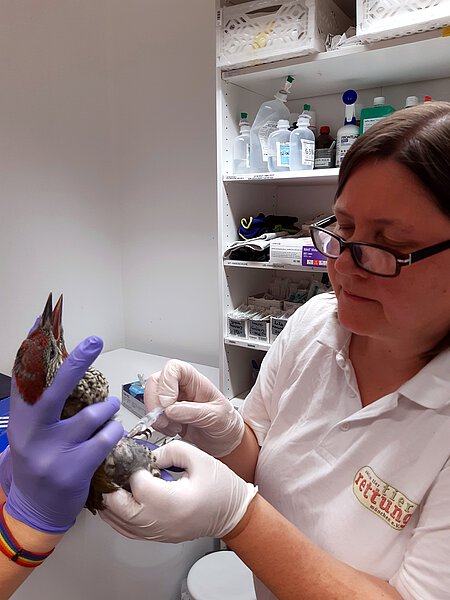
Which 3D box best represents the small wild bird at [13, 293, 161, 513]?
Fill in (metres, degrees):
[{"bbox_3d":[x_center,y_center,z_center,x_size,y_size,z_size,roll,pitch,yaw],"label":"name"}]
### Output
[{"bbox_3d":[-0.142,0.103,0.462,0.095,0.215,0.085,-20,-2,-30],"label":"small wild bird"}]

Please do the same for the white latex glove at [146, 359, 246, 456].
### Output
[{"bbox_3d":[-0.034,0.124,0.525,0.120,0.080,0.080,38,10,-6],"label":"white latex glove"}]

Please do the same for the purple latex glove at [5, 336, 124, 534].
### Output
[{"bbox_3d":[-0.157,0.131,0.445,0.100,0.175,0.085,14,-7,11],"label":"purple latex glove"}]

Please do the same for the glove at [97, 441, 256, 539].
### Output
[{"bbox_3d":[-0.046,0.192,0.465,0.150,0.090,0.080,9,13,9],"label":"glove"}]

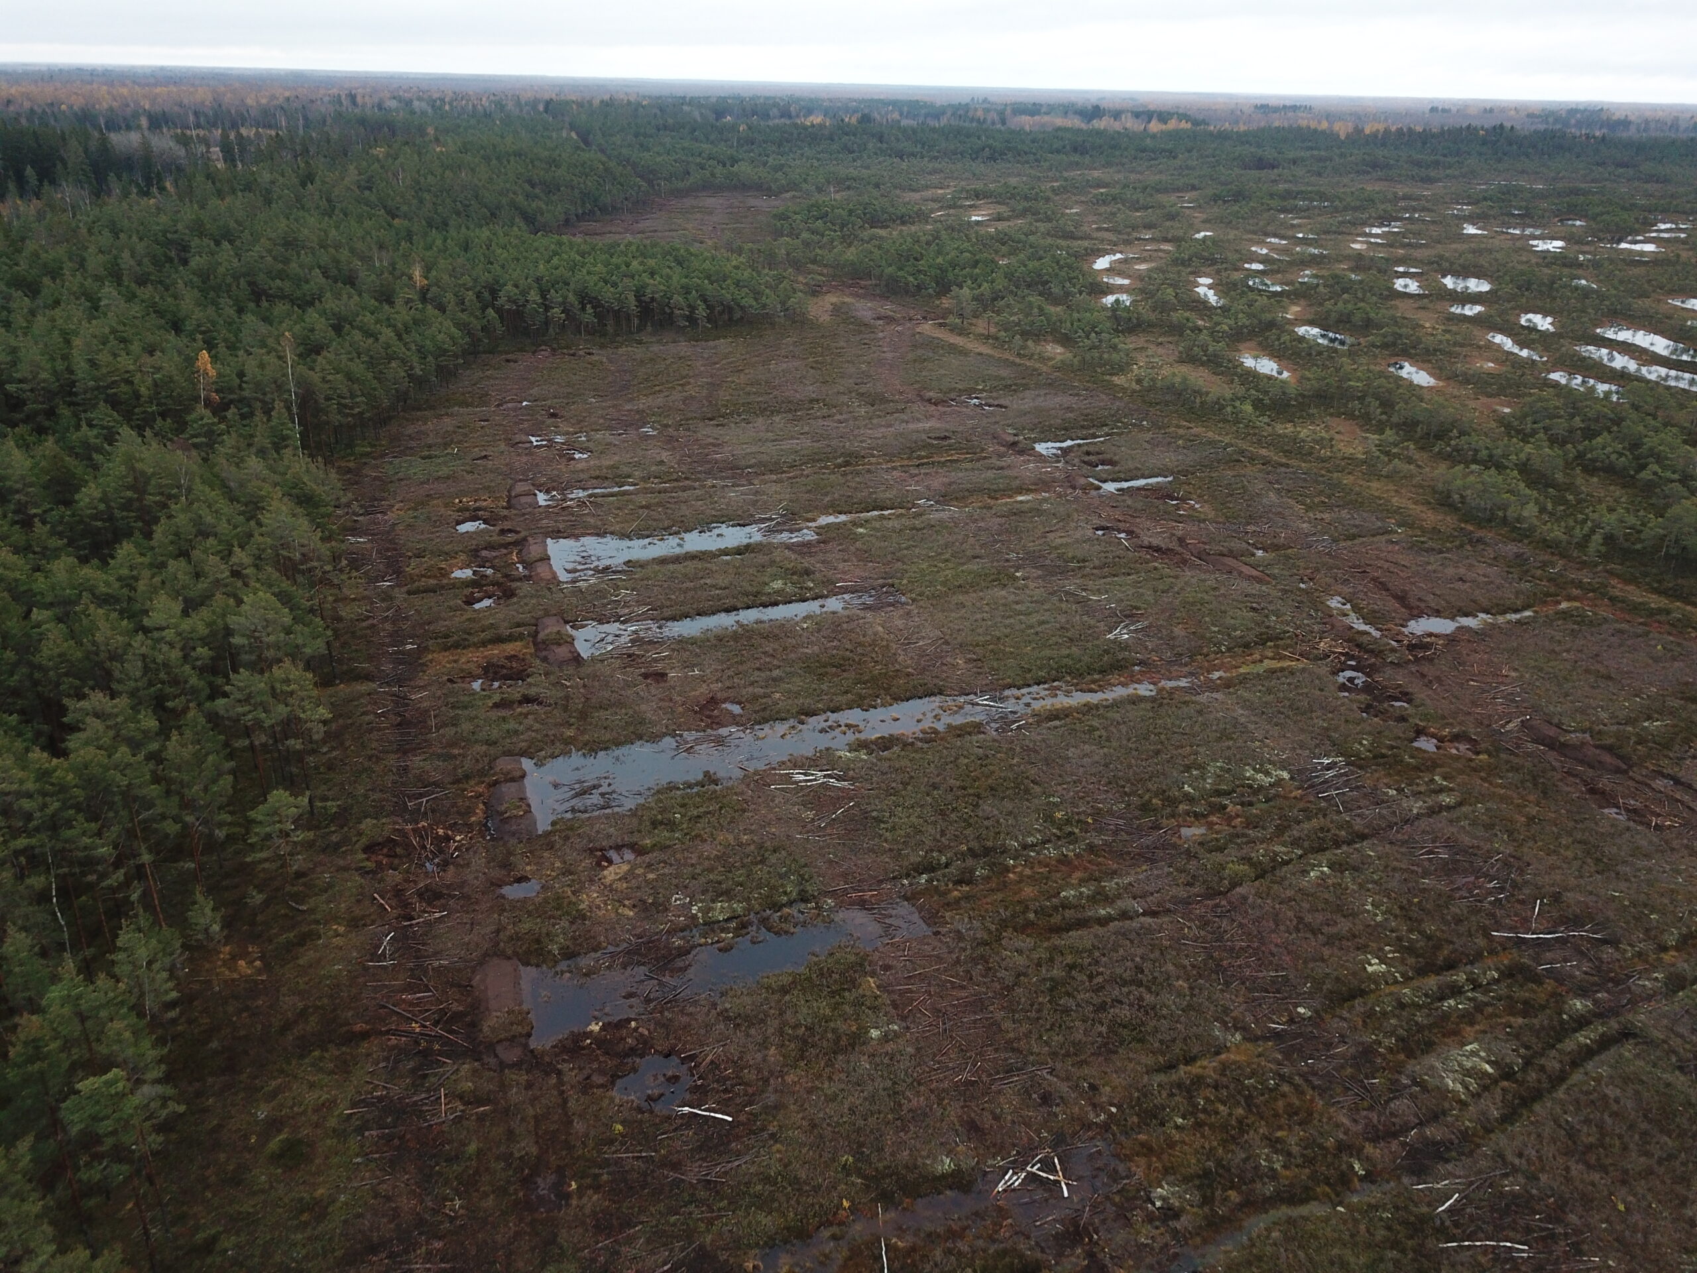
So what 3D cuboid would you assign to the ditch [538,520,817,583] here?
[{"bbox_3d":[-16.291,-8.925,130.363,27.259,0.600,12.878,-6,25,-16],"label":"ditch"}]

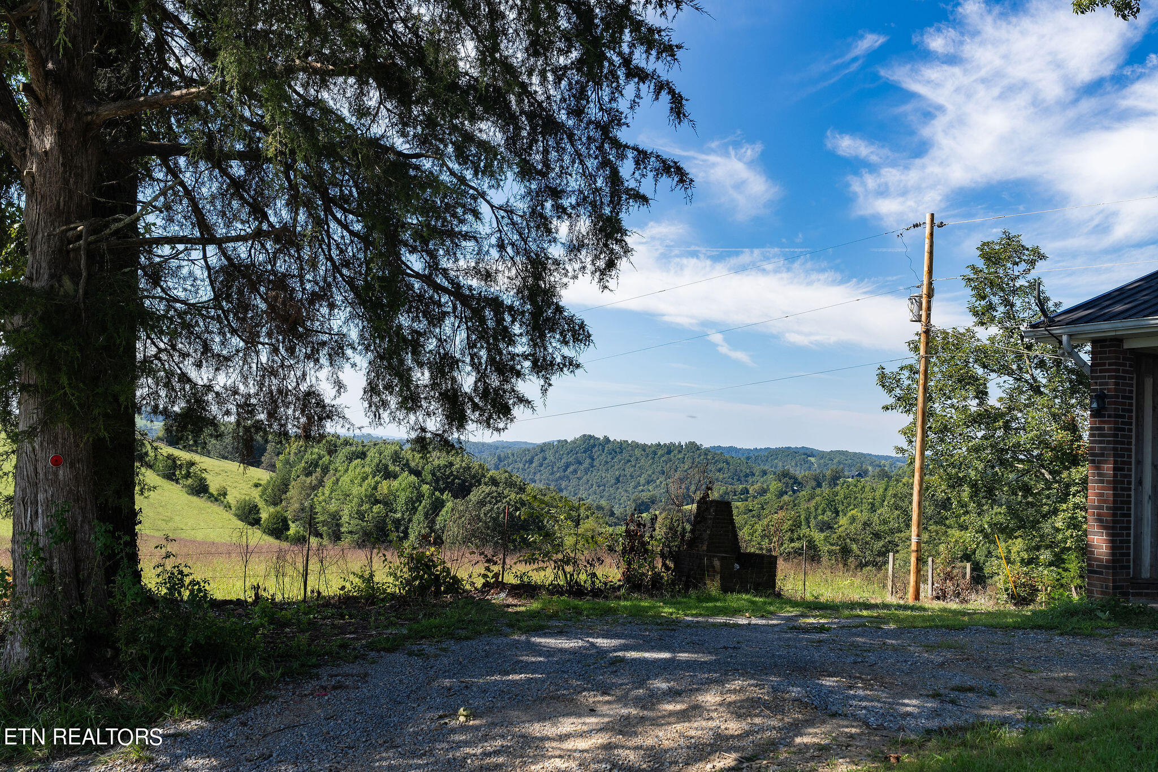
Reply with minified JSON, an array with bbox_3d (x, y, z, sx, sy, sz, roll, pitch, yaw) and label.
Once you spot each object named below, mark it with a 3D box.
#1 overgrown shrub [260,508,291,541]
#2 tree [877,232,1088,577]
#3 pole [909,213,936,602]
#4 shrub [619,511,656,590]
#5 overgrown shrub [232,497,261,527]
[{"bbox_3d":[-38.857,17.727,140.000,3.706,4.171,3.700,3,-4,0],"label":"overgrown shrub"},{"bbox_3d":[11.604,0.757,31.000,6.309,10.237,6.300,3,-4,0],"label":"tree"},{"bbox_3d":[7.755,0.491,24.700,0.270,8.831,0.270,3,-4,0],"label":"pole"},{"bbox_3d":[0.977,2.764,18.300,0.606,1.348,0.620,3,-4,0],"label":"shrub"},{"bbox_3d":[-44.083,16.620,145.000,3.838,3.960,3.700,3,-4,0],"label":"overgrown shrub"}]

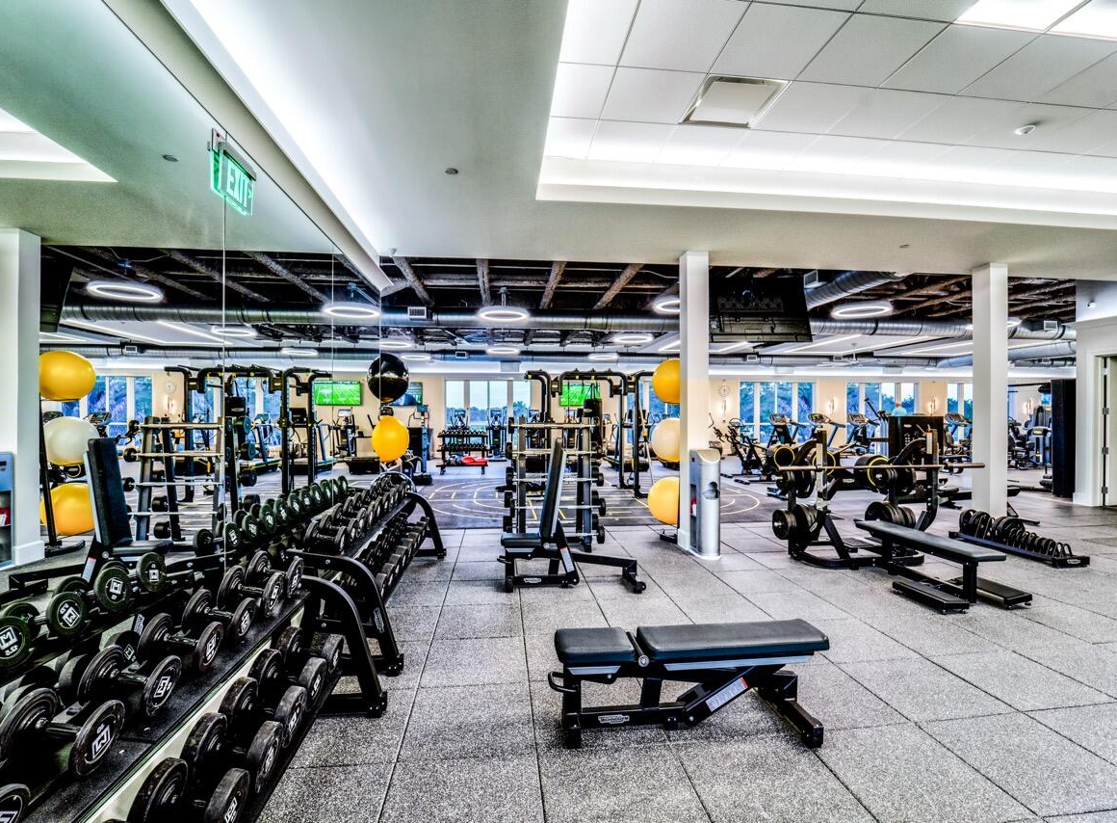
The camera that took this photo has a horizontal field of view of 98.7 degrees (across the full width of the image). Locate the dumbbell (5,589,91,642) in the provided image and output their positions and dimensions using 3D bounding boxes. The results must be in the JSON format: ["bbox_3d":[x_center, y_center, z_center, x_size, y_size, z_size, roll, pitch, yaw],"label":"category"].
[{"bbox_3d":[-1.881,0.774,1.781,0.175,0.152,0.152,-9,1,-7],"label":"dumbbell"}]

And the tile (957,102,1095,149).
[{"bbox_3d":[3.815,-2.302,3.888,0.615,0.020,0.590,0,-1,-7],"label":"tile"}]

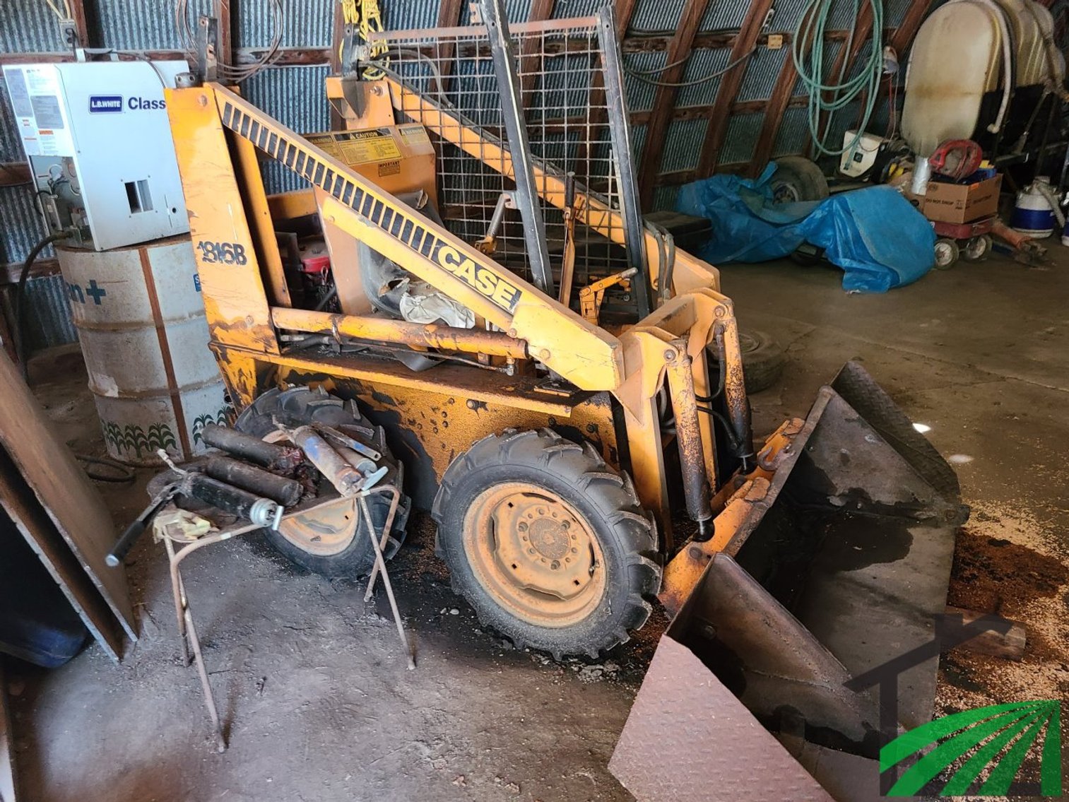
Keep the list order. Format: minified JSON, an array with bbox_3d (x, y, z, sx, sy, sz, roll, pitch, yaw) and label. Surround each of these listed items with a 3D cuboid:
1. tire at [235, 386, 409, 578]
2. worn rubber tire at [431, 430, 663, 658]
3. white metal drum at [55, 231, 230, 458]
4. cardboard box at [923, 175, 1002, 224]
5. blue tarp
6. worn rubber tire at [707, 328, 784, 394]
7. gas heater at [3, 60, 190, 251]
[{"bbox_3d":[-0.659,0.257,2.452,0.605,0.605,0.150,9,24,27],"label":"tire"},{"bbox_3d":[0.021,0.371,2.083,0.605,0.605,0.150,9,25,28],"label":"worn rubber tire"},{"bbox_3d":[-1.627,-0.261,3.489,0.595,0.890,0.595,-13,24,-24],"label":"white metal drum"},{"bbox_3d":[3.151,-1.493,5.895,0.490,0.265,0.285,-17,26,-32],"label":"cardboard box"},{"bbox_3d":[1.999,-1.346,6.086,1.820,0.680,1.300,8,24,26],"label":"blue tarp"},{"bbox_3d":[0.940,-0.209,4.011,0.600,0.187,0.600,-3,22,0],"label":"worn rubber tire"},{"bbox_3d":[-1.682,-1.003,3.253,0.340,0.667,0.555,10,25,29],"label":"gas heater"}]

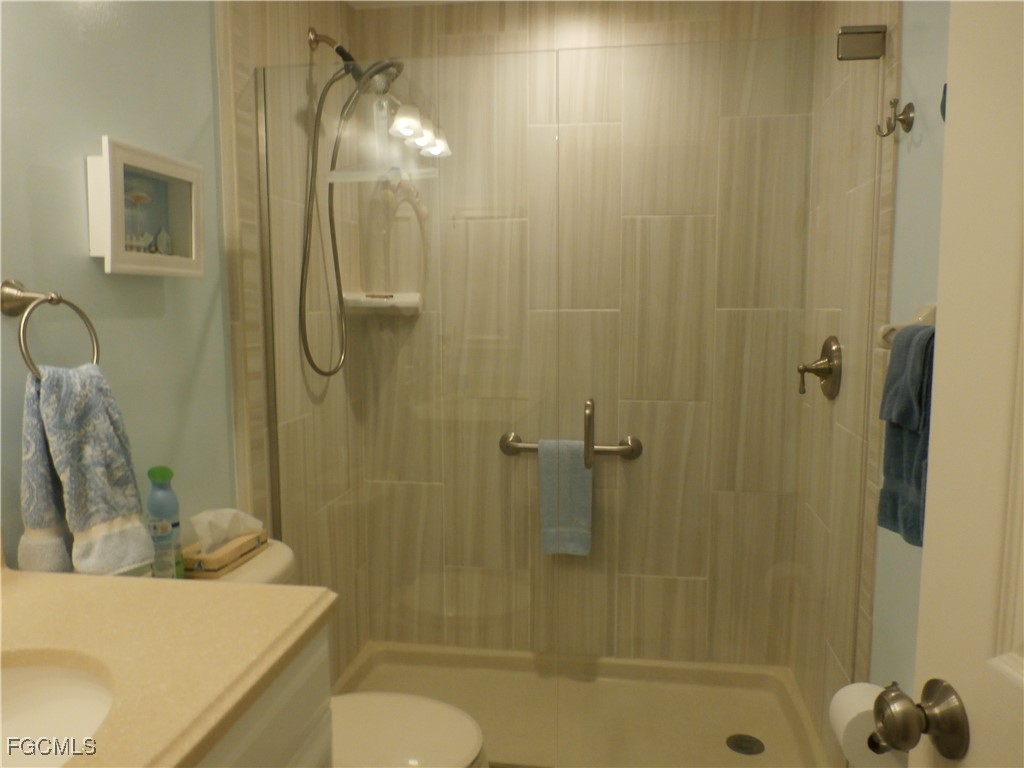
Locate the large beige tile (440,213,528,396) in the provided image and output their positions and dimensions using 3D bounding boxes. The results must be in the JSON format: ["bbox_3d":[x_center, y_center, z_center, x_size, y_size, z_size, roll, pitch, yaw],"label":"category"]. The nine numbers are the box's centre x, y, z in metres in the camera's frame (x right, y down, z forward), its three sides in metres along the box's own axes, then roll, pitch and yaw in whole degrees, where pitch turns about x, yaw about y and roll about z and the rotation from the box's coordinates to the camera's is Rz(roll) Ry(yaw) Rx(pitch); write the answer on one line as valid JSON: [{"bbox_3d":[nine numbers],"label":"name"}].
[{"bbox_3d":[-0.093,-0.250,2.528,0.303,0.606,0.010,1,6,9],"label":"large beige tile"}]

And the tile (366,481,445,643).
[{"bbox_3d":[-0.385,0.651,2.679,0.295,0.604,0.012,1,6,8],"label":"tile"}]

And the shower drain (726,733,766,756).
[{"bbox_3d":[0.684,1.059,2.164,0.107,0.012,0.107,1,6,9],"label":"shower drain"}]

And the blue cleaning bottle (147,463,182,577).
[{"bbox_3d":[-0.644,0.273,1.371,0.061,0.223,0.061,-3,7,-26],"label":"blue cleaning bottle"}]

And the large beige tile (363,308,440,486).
[{"bbox_3d":[-0.388,0.049,2.615,0.295,0.608,0.012,1,6,8],"label":"large beige tile"}]

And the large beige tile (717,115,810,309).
[{"bbox_3d":[0.803,-0.543,2.373,0.282,0.608,0.012,1,6,8],"label":"large beige tile"}]

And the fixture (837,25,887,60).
[{"bbox_3d":[0.785,-0.764,1.663,0.095,0.072,0.040,1,6,9],"label":"fixture"}]

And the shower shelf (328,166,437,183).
[{"bbox_3d":[-0.416,-0.679,2.423,0.300,0.040,0.200,1,6,9],"label":"shower shelf"}]

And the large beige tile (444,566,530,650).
[{"bbox_3d":[-0.087,0.807,2.651,0.306,0.303,0.012,1,6,8],"label":"large beige tile"}]

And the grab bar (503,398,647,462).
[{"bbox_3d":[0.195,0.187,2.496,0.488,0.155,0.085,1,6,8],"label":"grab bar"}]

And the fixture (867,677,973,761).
[{"bbox_3d":[0.367,0.308,0.678,0.066,0.067,0.067,-1,6,-4],"label":"fixture"}]

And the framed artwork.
[{"bbox_3d":[-0.688,-0.319,1.387,0.064,0.226,0.280,1,6,8],"label":"framed artwork"}]

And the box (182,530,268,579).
[{"bbox_3d":[-0.646,0.373,1.651,0.105,0.048,0.208,1,6,9],"label":"box"}]

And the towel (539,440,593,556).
[{"bbox_3d":[0.183,0.378,2.493,0.168,0.390,0.045,1,6,9],"label":"towel"}]

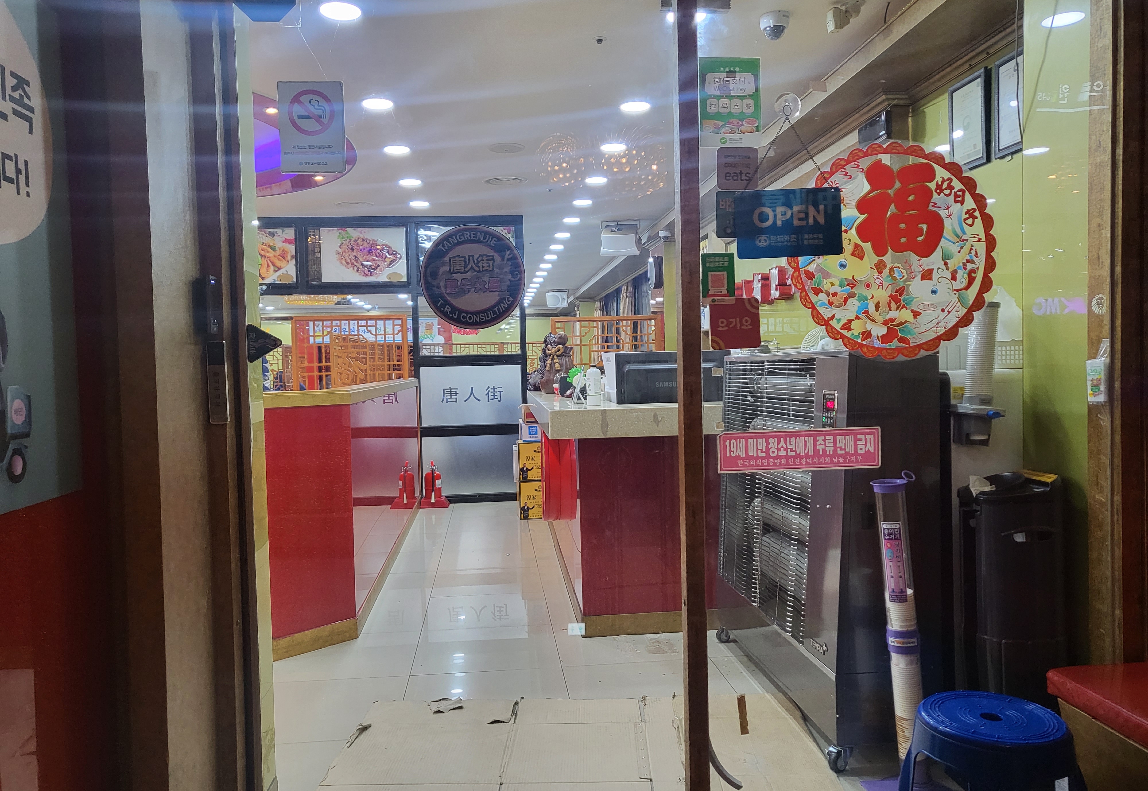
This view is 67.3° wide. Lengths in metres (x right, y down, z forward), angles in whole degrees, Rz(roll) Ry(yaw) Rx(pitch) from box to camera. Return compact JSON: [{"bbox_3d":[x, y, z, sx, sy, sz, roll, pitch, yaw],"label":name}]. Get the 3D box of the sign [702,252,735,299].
[{"bbox_3d":[0.356,-0.294,2.123,0.082,0.109,0.005,-1,3,-5],"label":"sign"}]

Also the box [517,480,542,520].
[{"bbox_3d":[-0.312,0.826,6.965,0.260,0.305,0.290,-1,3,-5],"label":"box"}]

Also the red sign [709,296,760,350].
[{"bbox_3d":[0.400,-0.178,2.133,0.125,0.124,0.005,-1,3,-5],"label":"red sign"}]

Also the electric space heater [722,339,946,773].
[{"bbox_3d":[0.885,0.483,3.265,0.316,1.290,1.313,-1,3,-5],"label":"electric space heater"}]

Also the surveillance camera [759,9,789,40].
[{"bbox_3d":[0.741,-1.364,3.188,0.114,0.097,0.114,-1,3,-5],"label":"surveillance camera"}]

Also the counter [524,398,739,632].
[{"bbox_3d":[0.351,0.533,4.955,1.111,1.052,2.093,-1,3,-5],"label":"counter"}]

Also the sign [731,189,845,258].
[{"bbox_3d":[0.531,-0.424,2.124,0.269,0.164,0.010,-3,3,-5],"label":"sign"}]

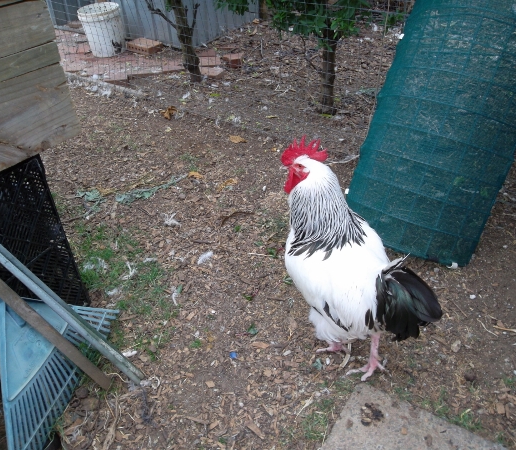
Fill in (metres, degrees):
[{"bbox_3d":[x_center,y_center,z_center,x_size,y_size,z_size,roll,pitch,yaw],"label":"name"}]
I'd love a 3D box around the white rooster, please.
[{"bbox_3d":[0.242,0.137,1.174,0.450,0.620,0.230,28,48,29],"label":"white rooster"}]

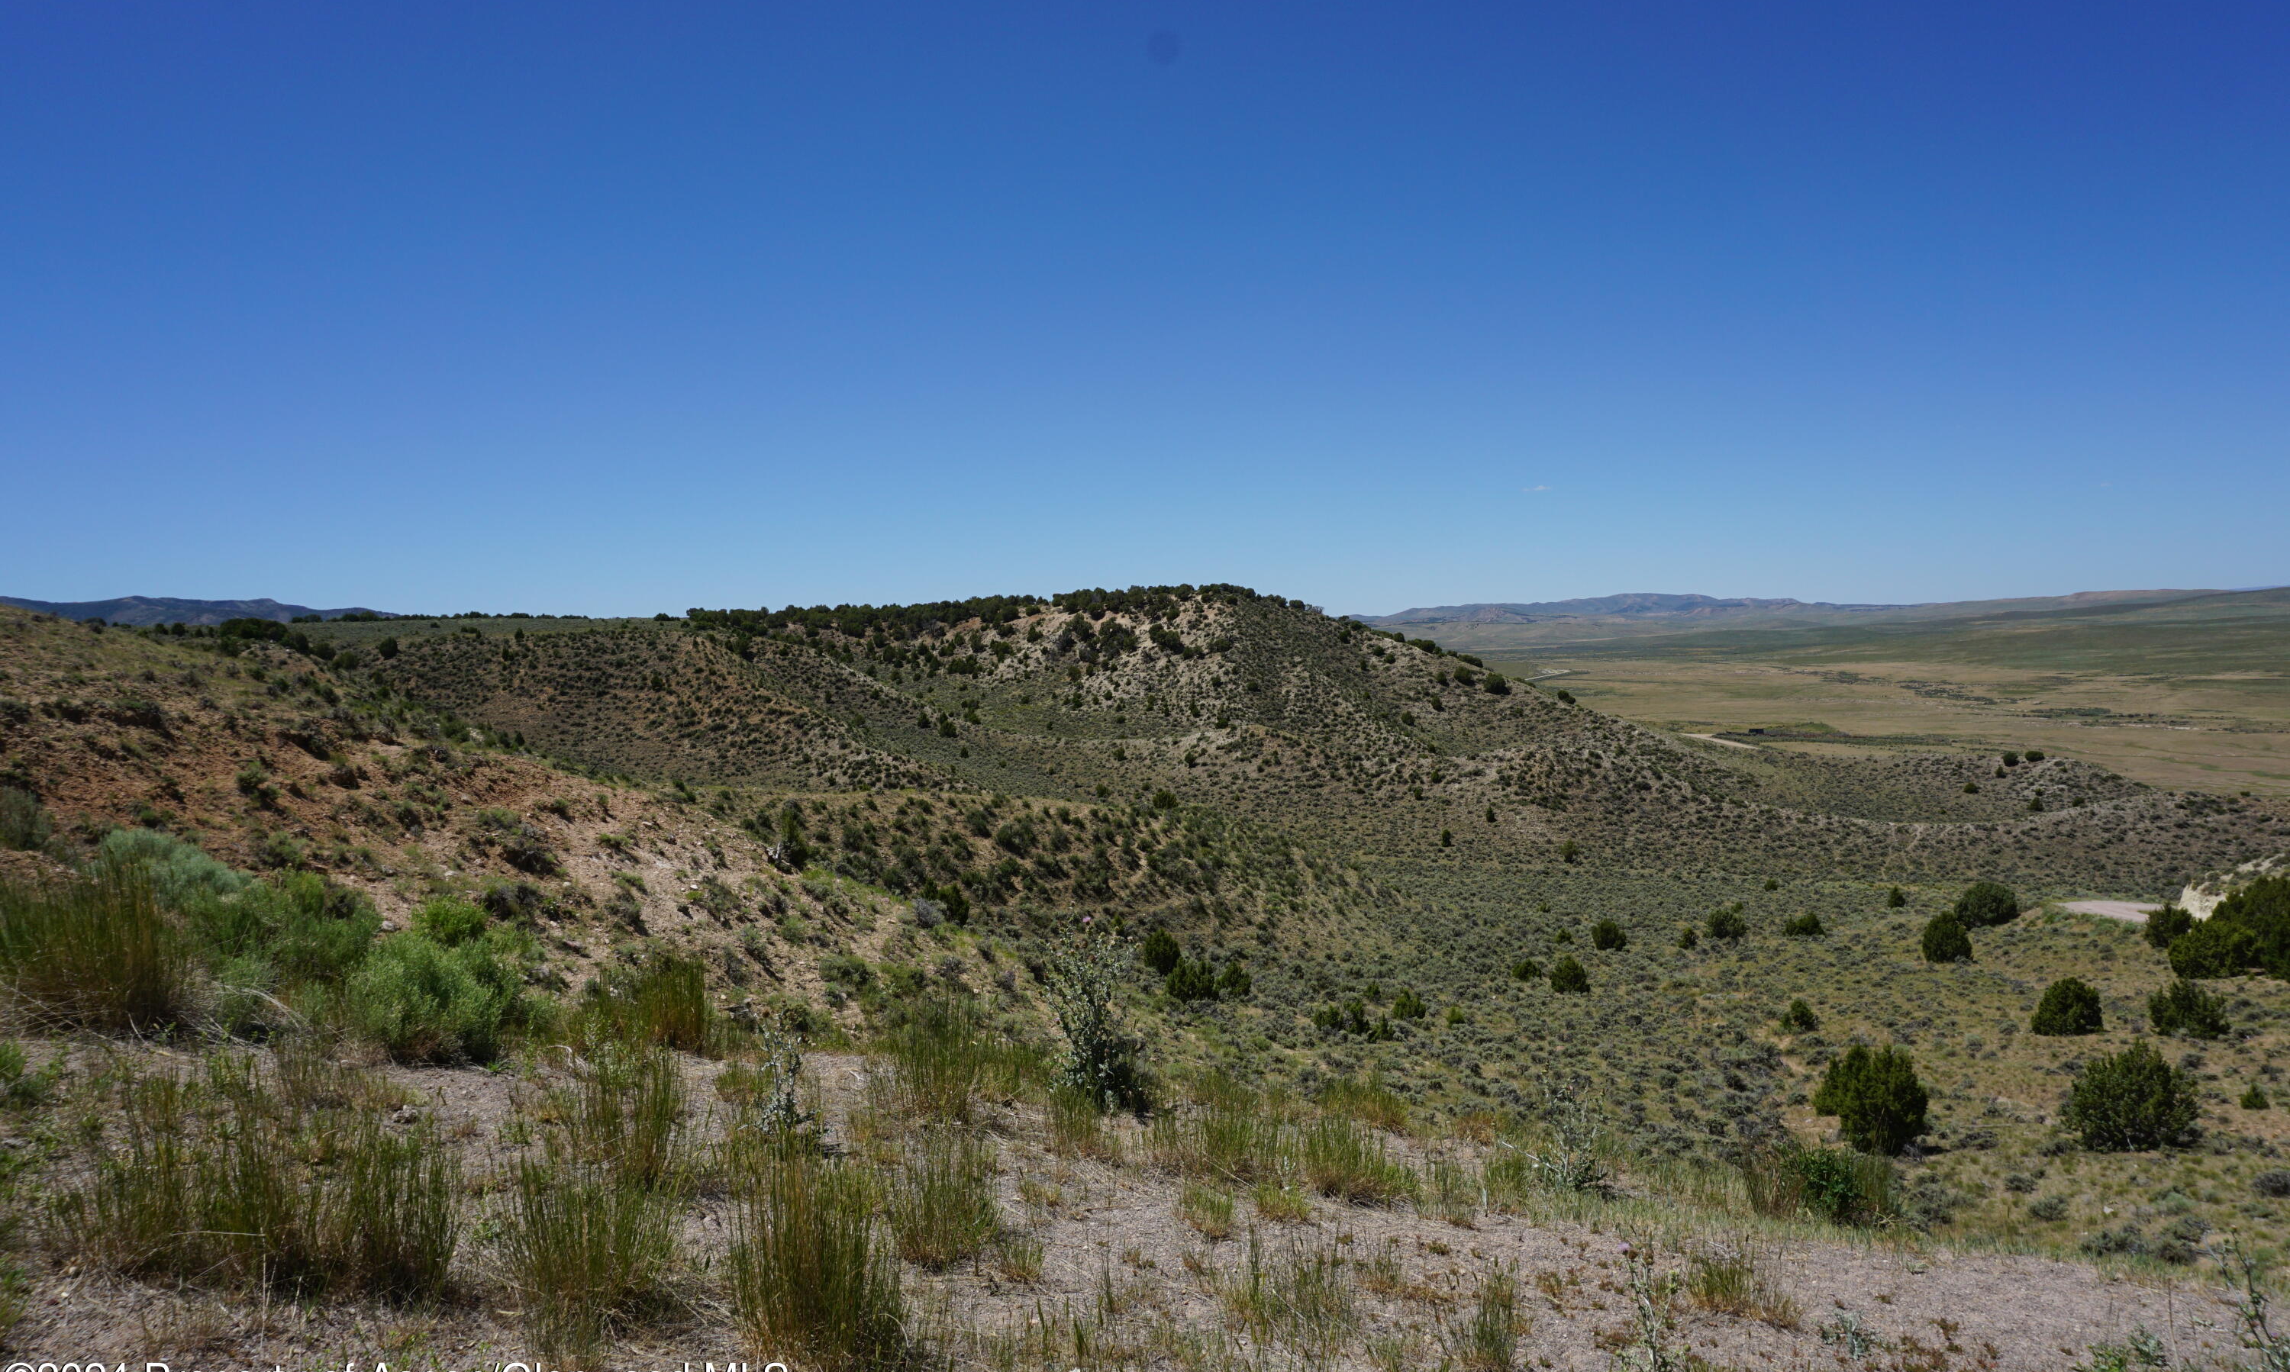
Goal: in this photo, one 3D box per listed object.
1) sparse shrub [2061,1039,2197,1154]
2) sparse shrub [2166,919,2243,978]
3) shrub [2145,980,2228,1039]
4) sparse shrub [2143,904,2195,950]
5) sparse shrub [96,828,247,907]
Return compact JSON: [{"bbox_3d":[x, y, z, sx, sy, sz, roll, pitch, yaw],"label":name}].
[{"bbox_3d":[22.621,9.397,35.000,2.741,2.468,2.659,0,3,0],"label":"sparse shrub"},{"bbox_3d":[36.801,9.135,53.000,2.290,2.049,2.221,0,3,0],"label":"sparse shrub"},{"bbox_3d":[30.693,9.550,45.000,2.000,1.740,1.940,0,3,0],"label":"shrub"},{"bbox_3d":[51.008,12.073,76.000,2.495,2.237,2.370,2,3,34],"label":"sparse shrub"},{"bbox_3d":[-6.059,1.147,9.500,0.947,0.488,0.805,-2,3,-33],"label":"sparse shrub"}]

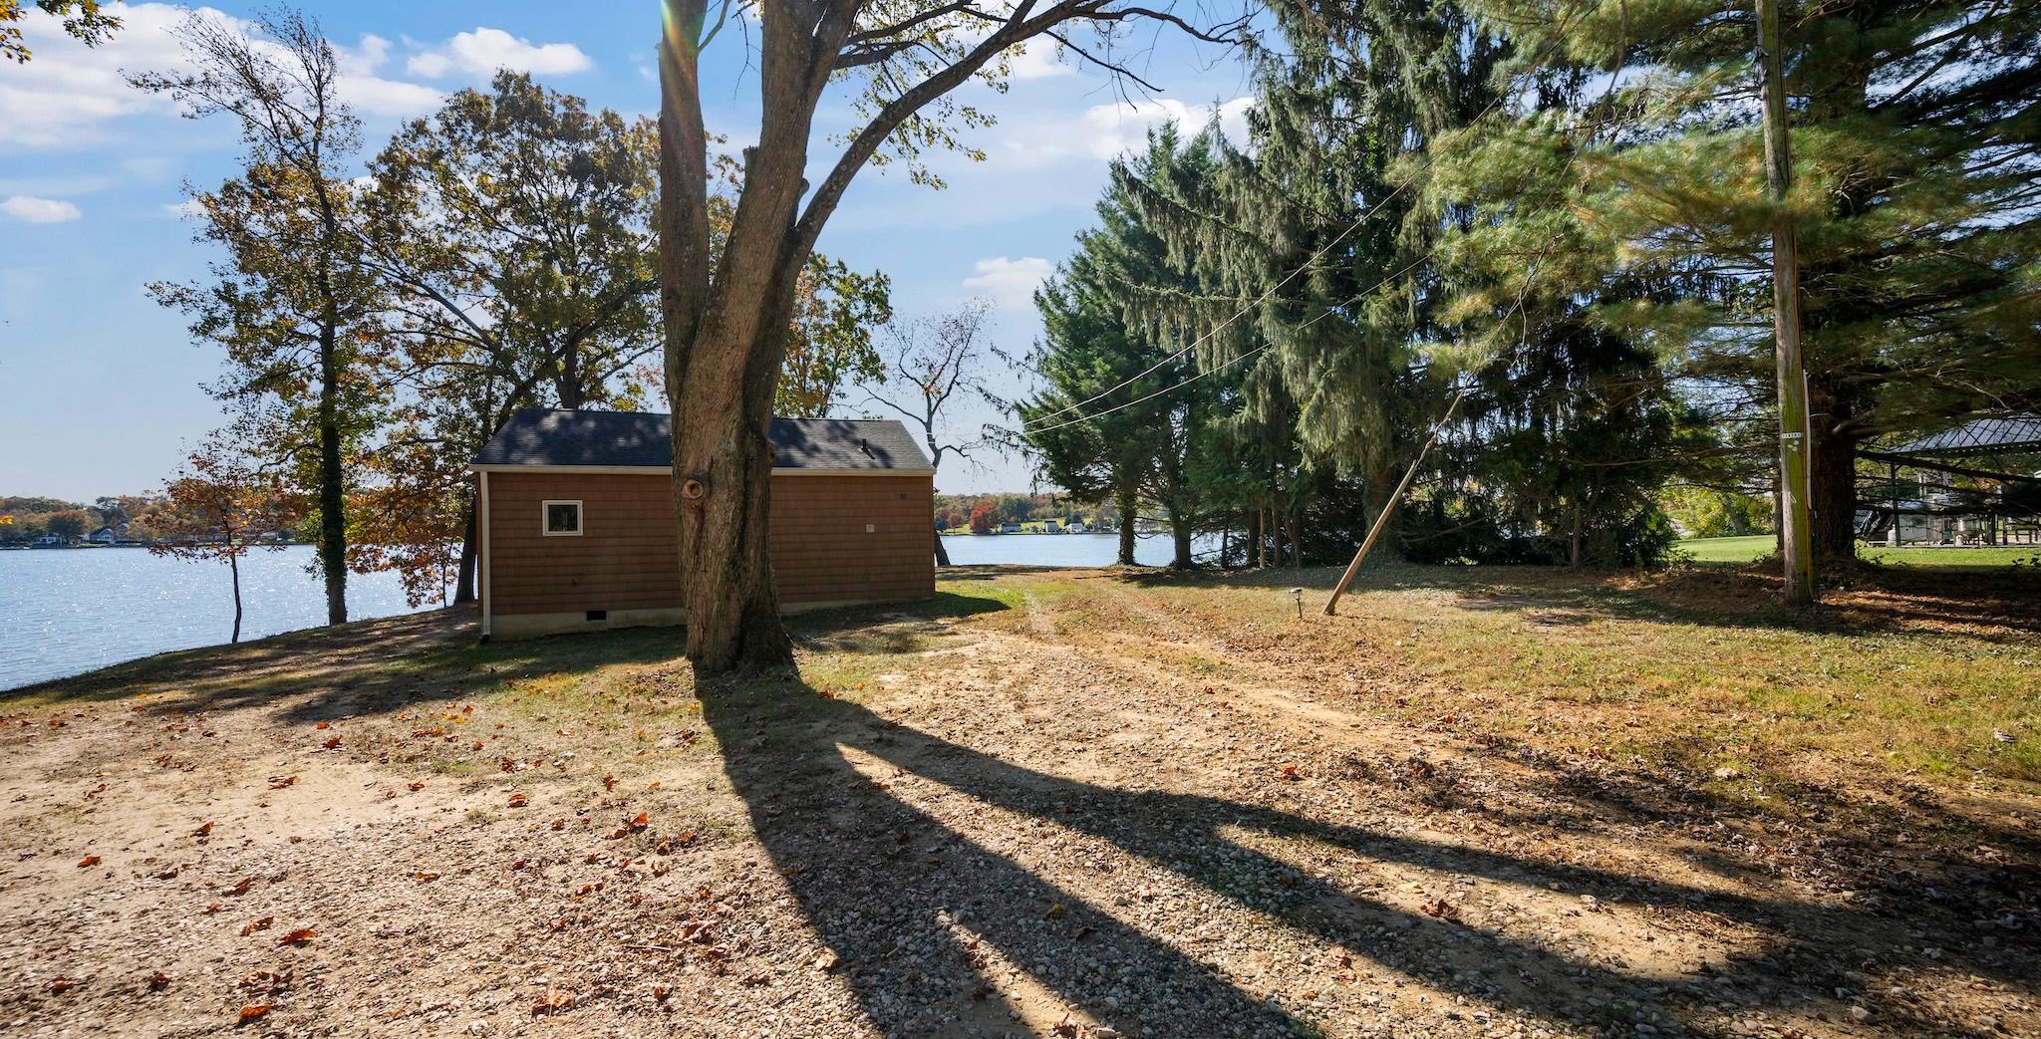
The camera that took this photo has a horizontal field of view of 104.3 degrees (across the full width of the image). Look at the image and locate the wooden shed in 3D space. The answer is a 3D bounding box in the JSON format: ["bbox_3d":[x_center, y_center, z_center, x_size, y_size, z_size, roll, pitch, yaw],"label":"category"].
[{"bbox_3d":[-7.108,-0.149,19.261,8.700,4.700,7.300,-1,0,-20],"label":"wooden shed"}]

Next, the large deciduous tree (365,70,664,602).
[{"bbox_3d":[-16.746,-6.126,26.500,10.000,17.800,9.500,-1,0,0],"label":"large deciduous tree"}]

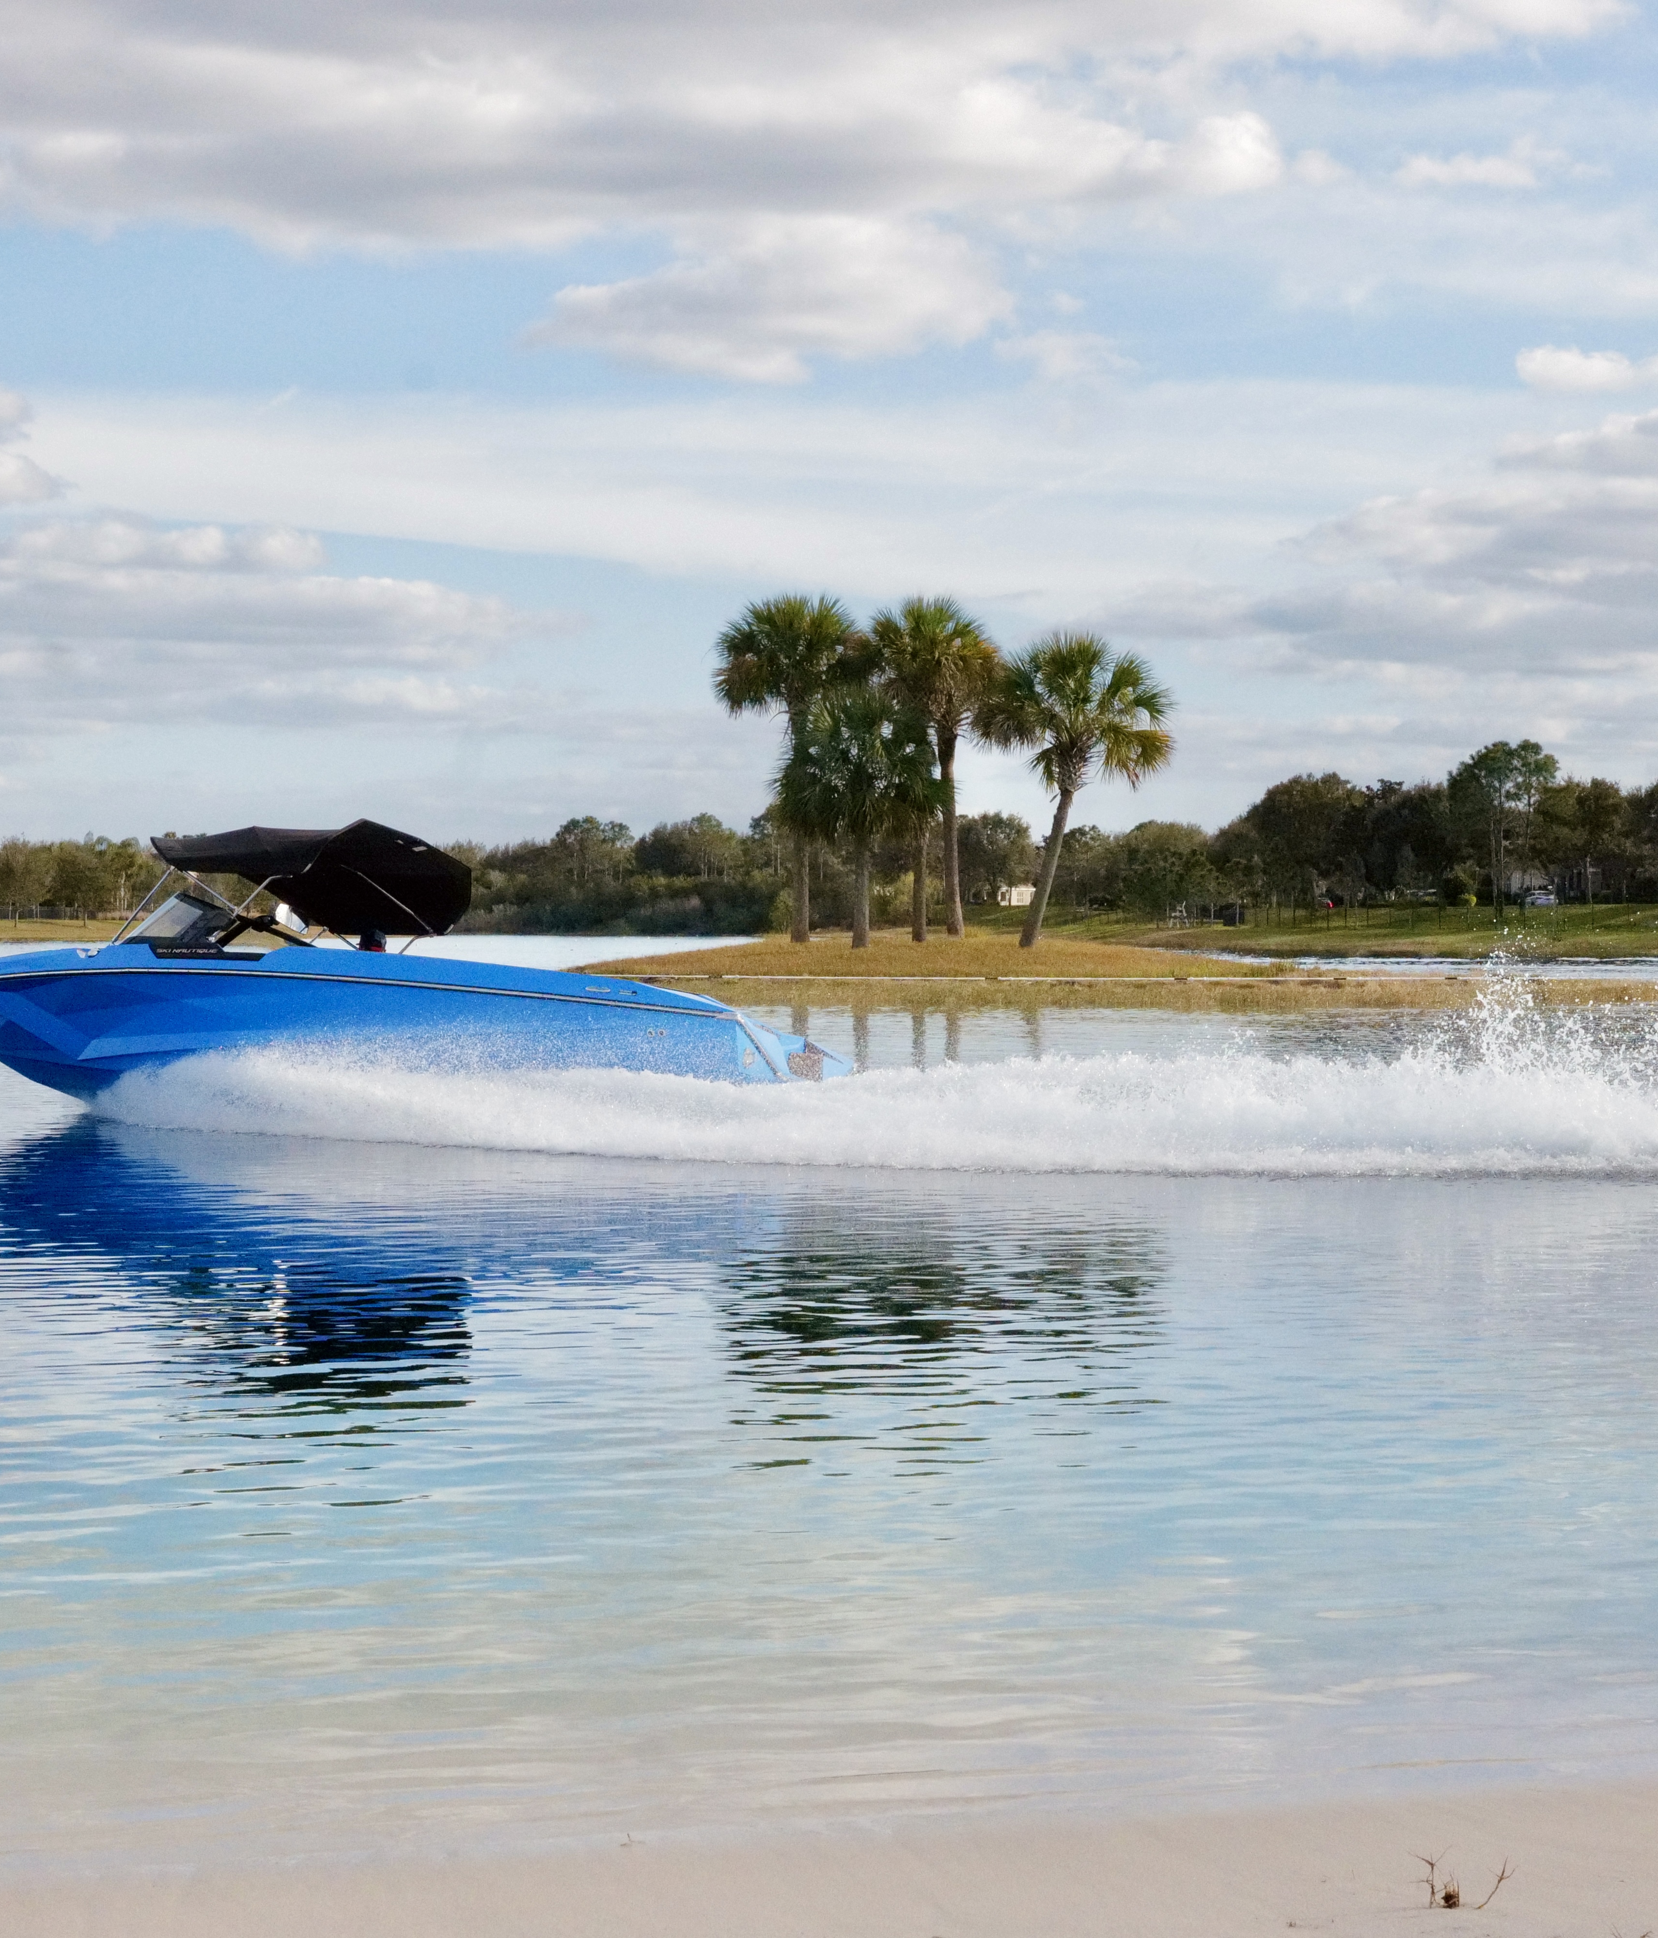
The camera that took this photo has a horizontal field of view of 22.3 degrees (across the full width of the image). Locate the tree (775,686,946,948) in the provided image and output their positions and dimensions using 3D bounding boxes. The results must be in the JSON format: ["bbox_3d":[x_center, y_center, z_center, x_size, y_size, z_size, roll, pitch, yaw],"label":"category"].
[{"bbox_3d":[0.636,-3.046,84.000,3.370,5.220,3.310,0,1,0],"label":"tree"}]

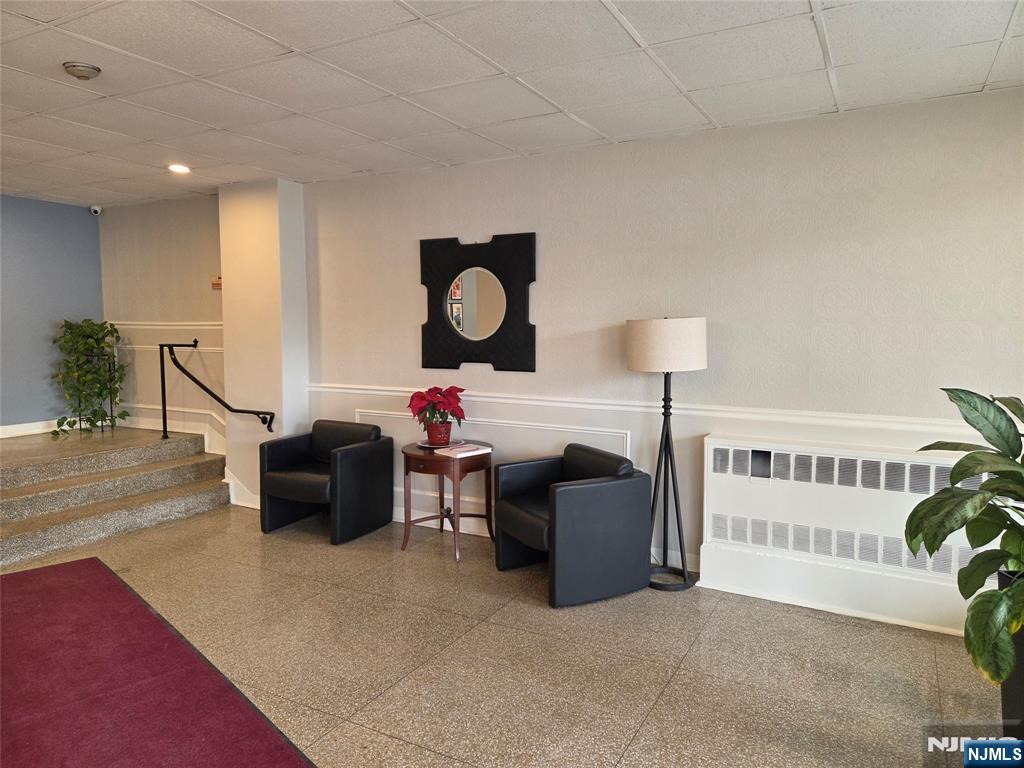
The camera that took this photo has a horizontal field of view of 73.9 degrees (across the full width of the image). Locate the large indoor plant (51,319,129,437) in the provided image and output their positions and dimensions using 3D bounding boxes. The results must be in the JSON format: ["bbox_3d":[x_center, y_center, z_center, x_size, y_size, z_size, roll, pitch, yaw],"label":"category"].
[{"bbox_3d":[-3.838,-0.070,6.217,0.500,1.040,0.500,3,6,29],"label":"large indoor plant"}]

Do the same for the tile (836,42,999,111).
[{"bbox_3d":[1.759,-1.351,2.992,0.605,0.020,0.605,3,6,29],"label":"tile"}]

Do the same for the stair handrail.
[{"bbox_3d":[-2.368,0.062,5.623,1.400,0.860,0.280,3,6,29],"label":"stair handrail"}]

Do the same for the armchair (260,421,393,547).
[{"bbox_3d":[-1.326,0.674,4.938,0.680,0.735,0.635,3,6,25],"label":"armchair"}]

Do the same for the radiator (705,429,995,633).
[{"bbox_3d":[1.745,0.754,3.562,1.480,0.840,0.180,3,6,29],"label":"radiator"}]

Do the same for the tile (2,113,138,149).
[{"bbox_3d":[-2.576,-1.444,3.954,0.605,0.020,0.605,3,6,29],"label":"tile"}]

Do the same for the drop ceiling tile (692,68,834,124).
[{"bbox_3d":[1.227,-1.396,3.312,0.602,0.025,0.622,3,6,28],"label":"drop ceiling tile"}]

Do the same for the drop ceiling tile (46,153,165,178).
[{"bbox_3d":[-2.820,-1.522,4.790,0.600,0.020,0.600,3,6,28],"label":"drop ceiling tile"}]

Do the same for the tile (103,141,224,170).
[{"bbox_3d":[-2.297,-1.495,4.504,0.602,0.025,0.610,3,6,28],"label":"tile"}]

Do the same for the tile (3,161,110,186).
[{"bbox_3d":[-3.356,-1.549,5.080,0.600,0.020,0.600,3,6,28],"label":"tile"}]

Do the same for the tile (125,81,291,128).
[{"bbox_3d":[-1.508,-1.393,3.392,0.602,0.025,0.610,3,6,28],"label":"tile"}]

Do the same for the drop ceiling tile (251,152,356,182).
[{"bbox_3d":[-1.452,-1.521,4.754,0.600,0.020,0.624,3,6,28],"label":"drop ceiling tile"}]

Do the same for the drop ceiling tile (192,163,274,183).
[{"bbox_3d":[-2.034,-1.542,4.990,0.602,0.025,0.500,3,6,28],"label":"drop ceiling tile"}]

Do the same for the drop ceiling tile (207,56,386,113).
[{"bbox_3d":[-0.971,-1.360,3.081,0.605,0.020,0.605,3,6,29],"label":"drop ceiling tile"}]

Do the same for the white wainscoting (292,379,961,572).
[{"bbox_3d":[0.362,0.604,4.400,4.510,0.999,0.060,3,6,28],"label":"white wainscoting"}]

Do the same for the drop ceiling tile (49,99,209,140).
[{"bbox_3d":[-2.039,-1.417,3.679,0.600,0.020,0.600,3,6,28],"label":"drop ceiling tile"}]

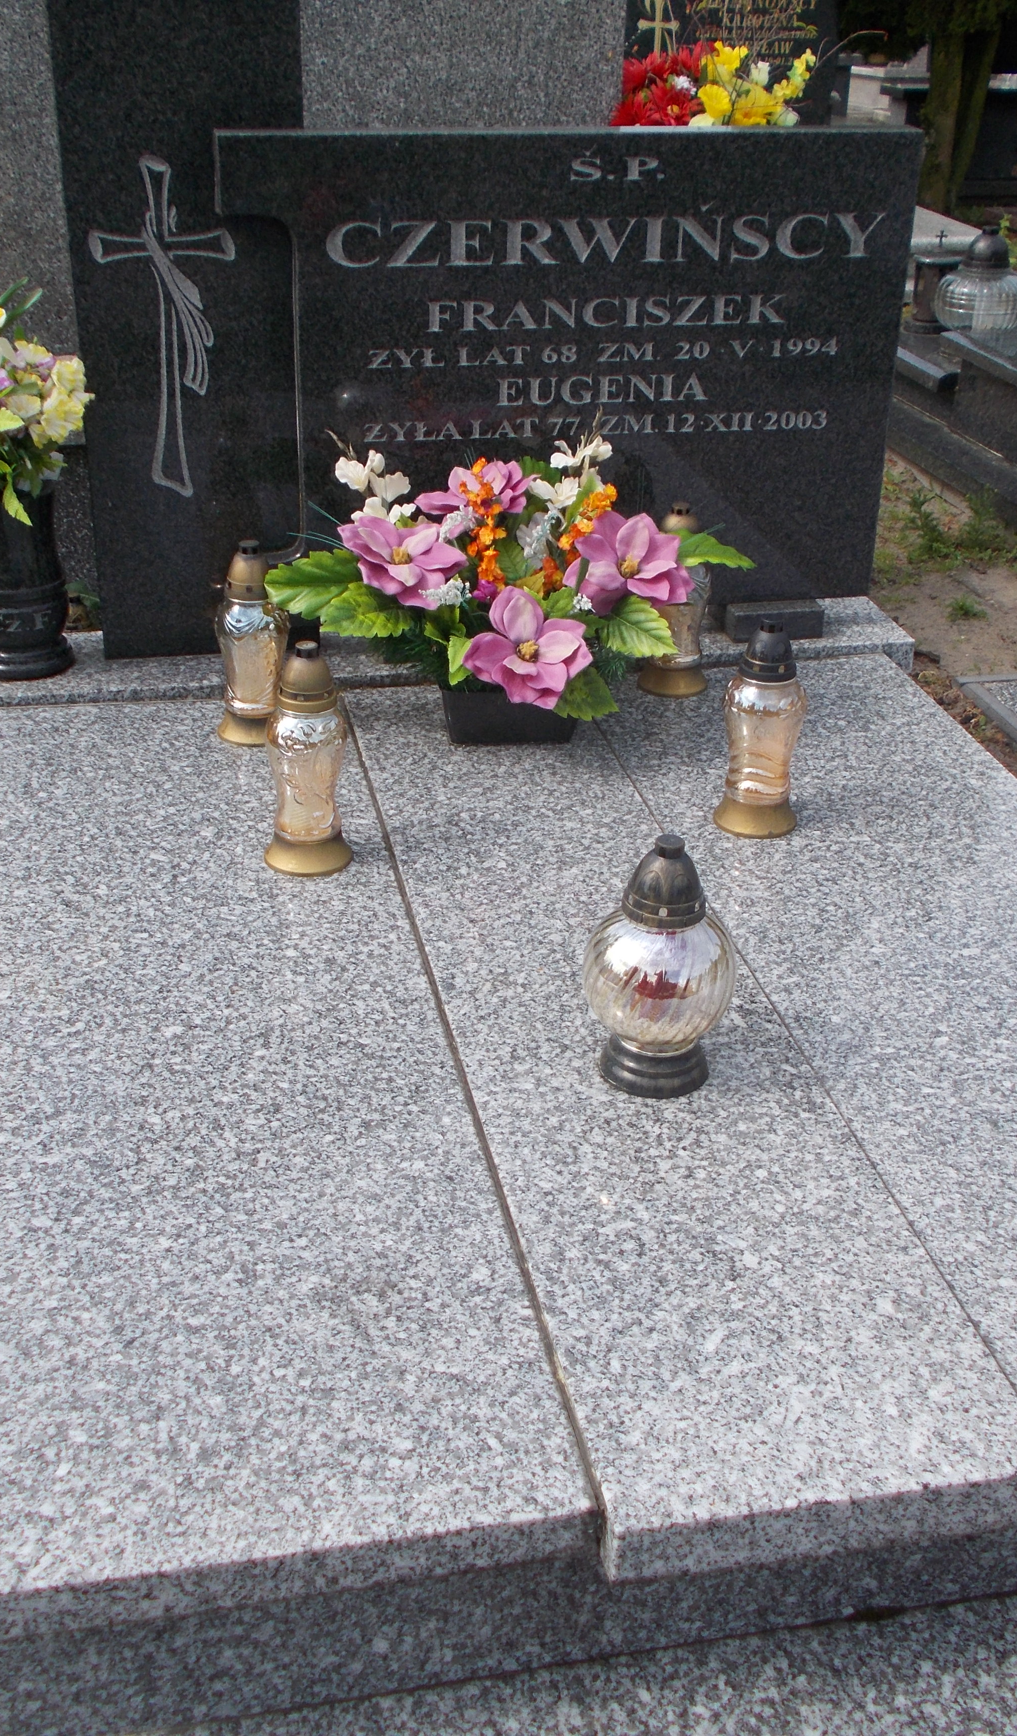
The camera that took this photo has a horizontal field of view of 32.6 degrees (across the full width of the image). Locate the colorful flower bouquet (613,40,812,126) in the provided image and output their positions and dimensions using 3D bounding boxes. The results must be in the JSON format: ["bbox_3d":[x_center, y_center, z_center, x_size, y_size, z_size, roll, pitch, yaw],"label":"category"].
[{"bbox_3d":[0.374,-1.363,3.200,0.380,0.300,0.330,-4,27,-11],"label":"colorful flower bouquet"}]

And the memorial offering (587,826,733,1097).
[{"bbox_3d":[0.153,0.087,1.709,0.148,0.262,0.148,1,27,0],"label":"memorial offering"}]

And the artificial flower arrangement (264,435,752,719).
[{"bbox_3d":[0.003,-0.390,2.444,0.660,0.400,0.380,-4,27,-11],"label":"artificial flower arrangement"}]

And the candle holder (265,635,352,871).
[{"bbox_3d":[-0.244,-0.135,2.098,0.109,0.272,0.109,-4,27,-11],"label":"candle holder"}]

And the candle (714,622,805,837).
[{"bbox_3d":[0.327,-0.179,2.205,0.113,0.257,0.113,-4,27,-11],"label":"candle"}]

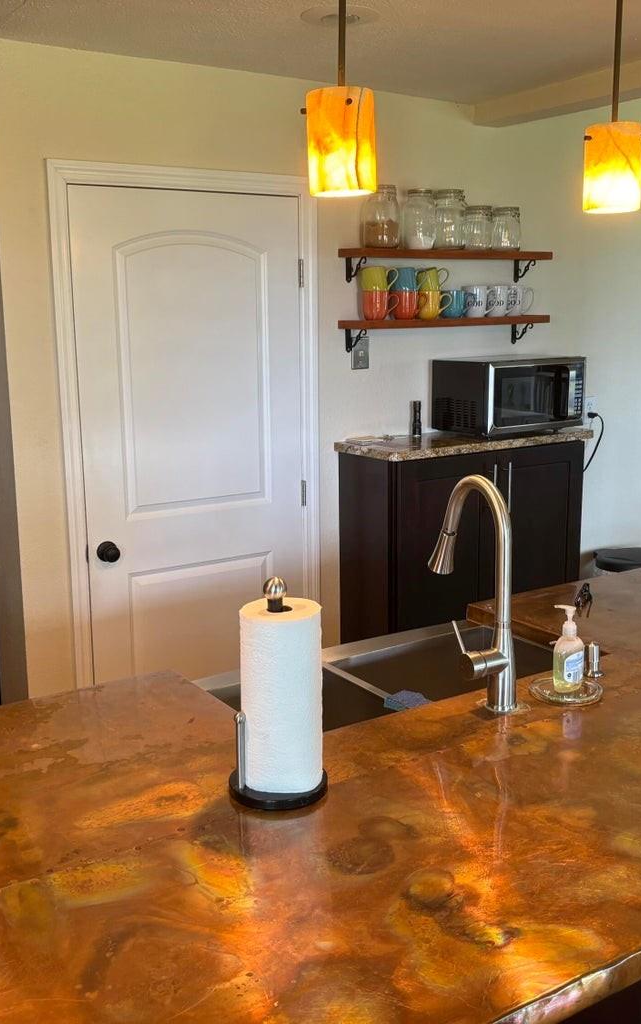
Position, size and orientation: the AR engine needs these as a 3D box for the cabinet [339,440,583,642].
[{"bbox_3d":[0.547,0.328,3.956,0.936,1.172,0.317,-8,14,-33],"label":"cabinet"}]

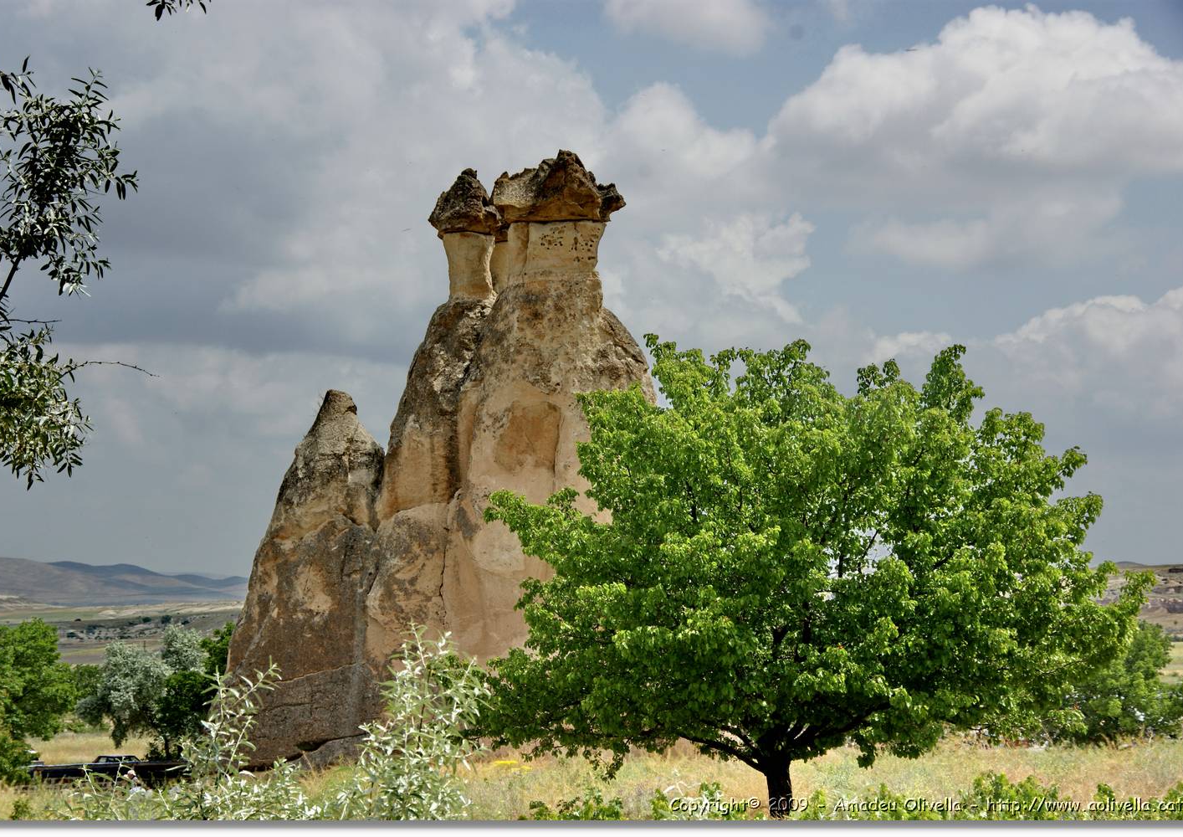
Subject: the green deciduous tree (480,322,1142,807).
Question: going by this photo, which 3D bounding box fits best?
[{"bbox_3d":[2.450,1.730,40.000,7.300,5.300,6.800,0,-3,0],"label":"green deciduous tree"}]

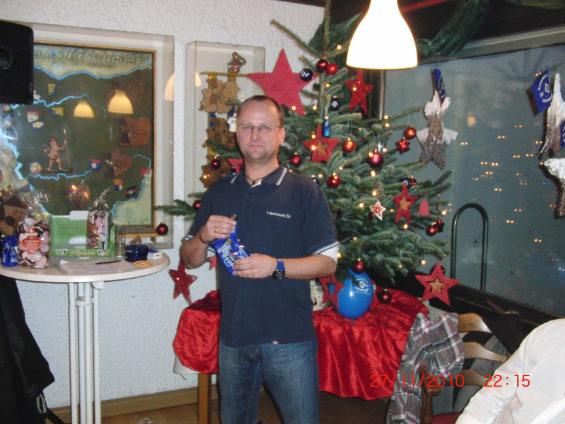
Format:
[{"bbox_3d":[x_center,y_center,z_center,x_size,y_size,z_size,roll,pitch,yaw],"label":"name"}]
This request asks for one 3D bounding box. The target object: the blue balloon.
[{"bbox_3d":[0.334,0.408,2.920,0.215,0.250,0.215,1,6,0],"label":"blue balloon"}]

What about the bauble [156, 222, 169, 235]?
[{"bbox_3d":[-0.635,0.088,3.200,0.060,0.068,0.060,1,6,0],"label":"bauble"}]

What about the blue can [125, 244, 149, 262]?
[{"bbox_3d":[-0.651,0.185,2.692,0.100,0.057,0.100,1,6,0],"label":"blue can"}]

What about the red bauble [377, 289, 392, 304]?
[{"bbox_3d":[0.477,0.392,2.800,0.062,0.069,0.062,1,6,0],"label":"red bauble"}]

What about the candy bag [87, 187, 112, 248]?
[{"bbox_3d":[-0.856,0.045,2.810,0.078,0.290,0.110,-4,8,-37],"label":"candy bag"}]

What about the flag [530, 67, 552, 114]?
[{"bbox_3d":[0.772,-0.364,1.800,0.090,0.125,0.020,-7,7,-17],"label":"flag"}]

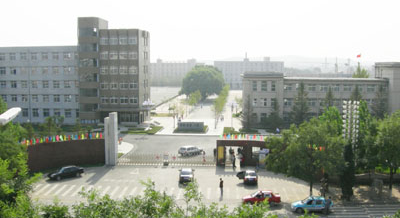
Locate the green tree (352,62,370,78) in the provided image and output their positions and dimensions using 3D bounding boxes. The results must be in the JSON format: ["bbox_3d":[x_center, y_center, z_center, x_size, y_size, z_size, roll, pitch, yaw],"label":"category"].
[{"bbox_3d":[48.916,-5.643,126.812,5.300,16.960,5.300,0,5,0],"label":"green tree"}]

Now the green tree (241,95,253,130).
[{"bbox_3d":[11.322,0.666,98.778,3.000,8.000,3.000,0,5,0],"label":"green tree"}]

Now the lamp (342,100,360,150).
[{"bbox_3d":[21.487,3.732,58.551,2.400,9.500,2.400,0,5,0],"label":"lamp"}]

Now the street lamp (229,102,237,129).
[{"bbox_3d":[8.029,1.704,102.432,2.000,7.000,2.000,0,5,0],"label":"street lamp"}]

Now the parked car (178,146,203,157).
[{"bbox_3d":[-1.475,6.782,68.108,4.300,1.620,1.720,-5,8,-44],"label":"parked car"}]

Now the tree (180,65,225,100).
[{"bbox_3d":[1.153,-12.014,191.063,19.500,15.800,18.500,0,5,0],"label":"tree"}]

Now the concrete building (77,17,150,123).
[{"bbox_3d":[-23.585,-10.410,116.625,15.893,28.400,16.000,0,6,4],"label":"concrete building"}]

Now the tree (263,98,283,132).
[{"bbox_3d":[16.852,0.949,96.324,4.600,7.900,4.600,0,5,0],"label":"tree"}]

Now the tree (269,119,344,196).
[{"bbox_3d":[12.797,5.806,49.322,9.000,9.000,8.000,0,5,0],"label":"tree"}]

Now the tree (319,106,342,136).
[{"bbox_3d":[21.811,3.629,68.631,4.600,7.800,4.600,0,5,0],"label":"tree"}]

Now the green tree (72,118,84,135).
[{"bbox_3d":[-25.313,3.693,86.466,2.500,4.300,2.500,0,5,0],"label":"green tree"}]

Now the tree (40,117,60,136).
[{"bbox_3d":[-30.692,3.714,85.192,3.800,4.500,3.800,0,5,0],"label":"tree"}]

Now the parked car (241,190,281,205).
[{"bbox_3d":[6.830,9.908,46.260,4.300,1.420,1.680,0,5,2],"label":"parked car"}]

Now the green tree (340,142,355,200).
[{"bbox_3d":[17.016,7.226,47.615,1.600,6.500,1.600,0,5,0],"label":"green tree"}]

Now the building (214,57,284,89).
[{"bbox_3d":[33.925,-24.097,288.168,48.000,21.500,16.000,1,5,6],"label":"building"}]

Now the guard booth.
[{"bbox_3d":[6.485,6.751,64.826,7.700,4.150,1.000,0,5,1],"label":"guard booth"}]

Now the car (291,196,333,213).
[{"bbox_3d":[11.896,10.105,44.205,4.200,1.420,1.680,0,5,0],"label":"car"}]

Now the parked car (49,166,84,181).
[{"bbox_3d":[-18.511,8.789,57.738,4.650,1.450,1.750,-4,7,-37],"label":"parked car"}]

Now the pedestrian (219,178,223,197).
[{"bbox_3d":[2.453,8.763,46.720,0.360,1.720,0.500,-2,6,-18],"label":"pedestrian"}]

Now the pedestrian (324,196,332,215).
[{"bbox_3d":[13.367,10.062,43.091,0.550,1.720,0.400,-1,6,-10],"label":"pedestrian"}]

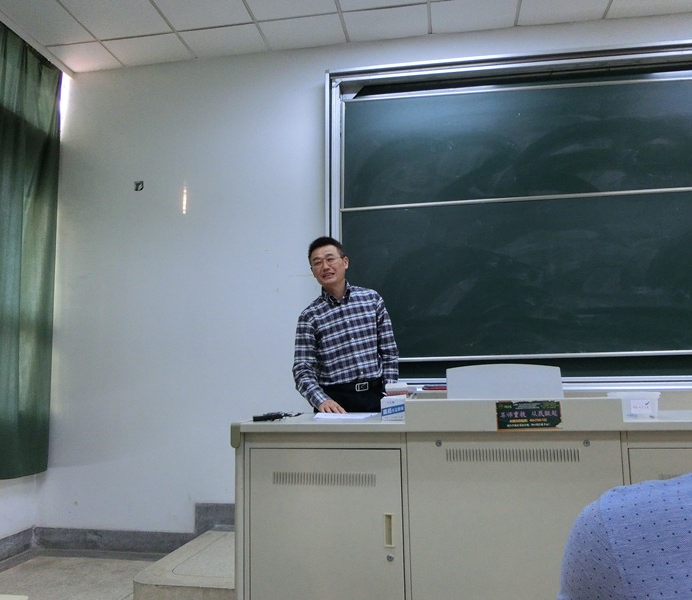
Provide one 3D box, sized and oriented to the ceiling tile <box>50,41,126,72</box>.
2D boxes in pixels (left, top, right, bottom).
[{"bbox_3d":[-1.982,-1.859,4.416,0.426,0.020,0.356,-2,-8,9],"label":"ceiling tile"}]

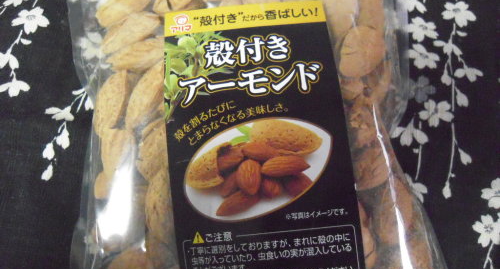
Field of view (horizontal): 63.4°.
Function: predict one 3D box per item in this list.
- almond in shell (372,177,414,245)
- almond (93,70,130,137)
[{"bbox_3d":[0.072,0.038,0.202,0.018,0.016,0.034,16,80,4],"label":"almond in shell"},{"bbox_3d":[-0.072,-0.017,0.212,0.017,0.016,0.036,12,80,3],"label":"almond"}]

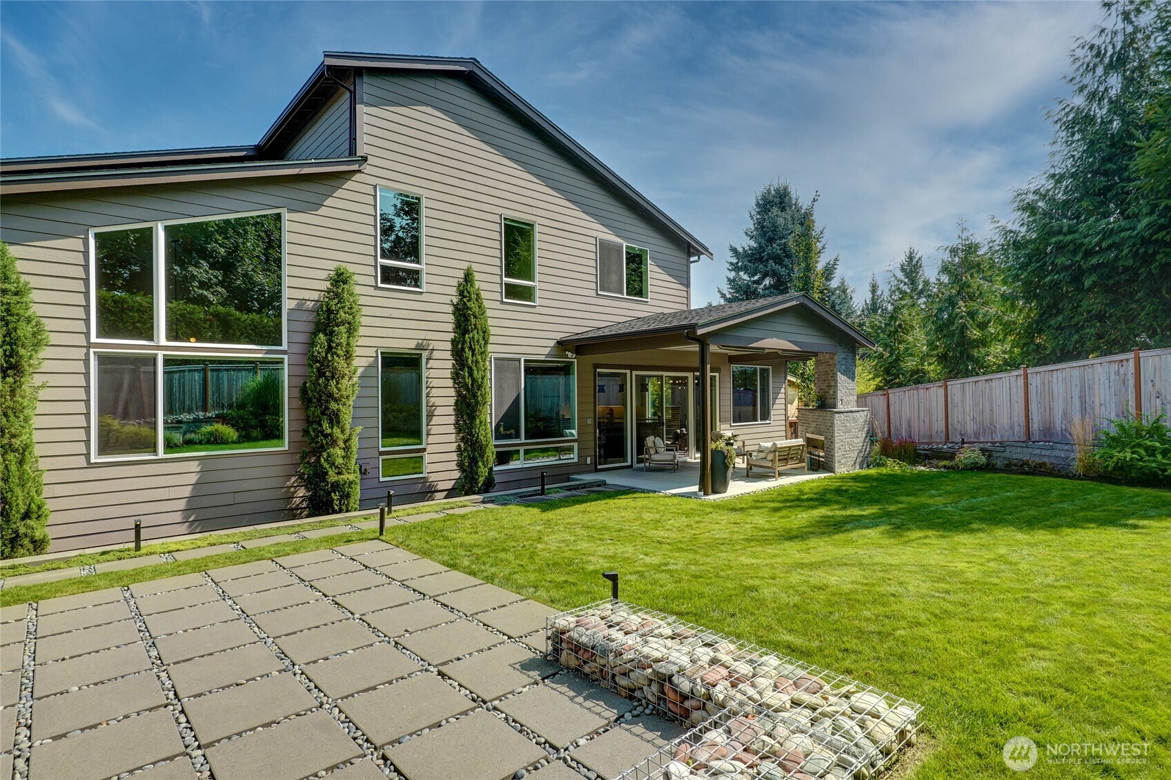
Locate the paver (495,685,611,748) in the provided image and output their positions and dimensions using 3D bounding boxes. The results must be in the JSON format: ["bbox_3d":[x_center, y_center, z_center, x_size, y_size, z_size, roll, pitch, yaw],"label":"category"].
[{"bbox_3d":[-0.110,1.908,3.477,0.605,0.050,0.605,0,-2,-42],"label":"paver"}]

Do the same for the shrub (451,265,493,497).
[{"bbox_3d":[-2.169,-0.162,11.194,0.830,4.418,0.830,-1,0,0],"label":"shrub"}]

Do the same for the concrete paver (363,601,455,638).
[{"bbox_3d":[-1.523,2.005,5.082,0.605,0.055,0.605,0,-1,-43],"label":"concrete paver"}]

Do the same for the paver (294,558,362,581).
[{"bbox_3d":[-2.904,2.047,6.585,0.605,0.055,0.605,0,-1,-43],"label":"paver"}]

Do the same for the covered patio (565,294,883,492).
[{"bbox_3d":[3.517,-0.065,14.167,7.530,4.050,3.920,0,0,-42],"label":"covered patio"}]

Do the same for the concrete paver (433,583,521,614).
[{"bbox_3d":[-1.004,2.005,5.558,0.605,0.055,0.605,0,-1,-43],"label":"concrete paver"}]

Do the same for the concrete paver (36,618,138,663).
[{"bbox_3d":[-3.907,2.001,4.610,0.606,0.050,0.606,0,-2,-42],"label":"concrete paver"}]

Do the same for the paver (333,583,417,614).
[{"bbox_3d":[-1.979,2.019,5.579,0.605,0.055,0.605,0,-1,-43],"label":"paver"}]

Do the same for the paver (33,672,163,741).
[{"bbox_3d":[-3.048,2.005,3.681,0.605,0.055,0.605,0,-1,-43],"label":"paver"}]

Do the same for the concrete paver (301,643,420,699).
[{"bbox_3d":[-1.539,1.950,4.033,0.605,0.050,0.605,0,-2,-42],"label":"concrete paver"}]

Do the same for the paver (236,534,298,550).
[{"bbox_3d":[-4.265,2.094,7.934,0.600,0.050,0.580,0,0,-42],"label":"paver"}]

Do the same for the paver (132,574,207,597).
[{"bbox_3d":[-4.316,2.039,6.067,0.606,0.050,0.606,0,-2,-42],"label":"paver"}]

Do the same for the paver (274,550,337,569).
[{"bbox_3d":[-3.329,2.050,7.016,0.605,0.050,0.605,0,-2,-42],"label":"paver"}]

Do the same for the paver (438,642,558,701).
[{"bbox_3d":[-0.575,1.933,3.994,0.606,0.050,0.606,0,-2,-42],"label":"paver"}]

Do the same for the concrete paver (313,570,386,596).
[{"bbox_3d":[-2.412,2.014,6.017,0.605,0.050,0.605,0,-2,-42],"label":"concrete paver"}]

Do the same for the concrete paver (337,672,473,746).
[{"bbox_3d":[-1.072,1.924,3.524,0.605,0.050,0.605,0,-2,-42],"label":"concrete paver"}]

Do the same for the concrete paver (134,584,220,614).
[{"bbox_3d":[-3.922,2.047,5.649,0.605,0.055,0.605,0,-1,-43],"label":"concrete paver"}]

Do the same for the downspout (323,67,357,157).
[{"bbox_3d":[-4.239,-4.685,10.049,0.520,1.468,0.100,0,-1,-42],"label":"downspout"}]

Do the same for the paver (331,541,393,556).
[{"bbox_3d":[-2.807,2.044,7.446,0.606,0.050,0.606,0,-2,-42],"label":"paver"}]

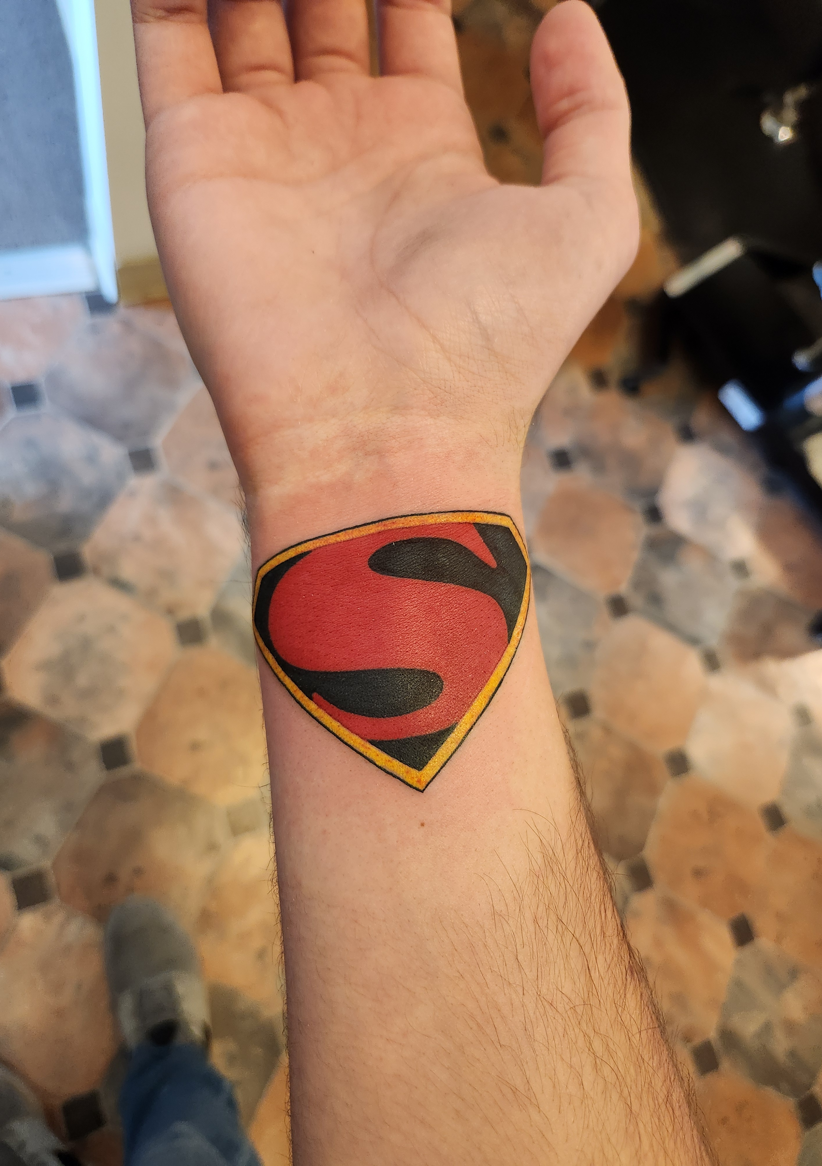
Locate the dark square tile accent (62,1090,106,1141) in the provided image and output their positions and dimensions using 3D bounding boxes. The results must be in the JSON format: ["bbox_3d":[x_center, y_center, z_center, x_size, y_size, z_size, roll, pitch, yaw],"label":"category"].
[{"bbox_3d":[-0.411,0.668,0.972,0.040,0.010,0.040,-15,79,-19],"label":"dark square tile accent"}]

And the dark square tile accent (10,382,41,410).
[{"bbox_3d":[-0.612,-0.299,1.246,0.041,0.010,0.041,-15,79,-19],"label":"dark square tile accent"}]

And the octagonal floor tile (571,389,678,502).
[{"bbox_3d":[0.404,-0.260,1.468,0.193,0.010,0.193,30,69,-6],"label":"octagonal floor tile"}]

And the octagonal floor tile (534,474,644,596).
[{"bbox_3d":[0.318,-0.094,1.396,0.193,0.010,0.193,30,69,-6],"label":"octagonal floor tile"}]

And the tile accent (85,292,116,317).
[{"bbox_3d":[-0.503,-0.454,1.270,0.040,0.010,0.040,-15,79,-19],"label":"tile accent"}]

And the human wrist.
[{"bbox_3d":[-0.006,-0.021,0.184,0.064,0.043,0.036,-5,78,-4],"label":"human wrist"}]

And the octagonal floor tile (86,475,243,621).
[{"bbox_3d":[-0.372,-0.058,1.192,0.193,0.010,0.193,30,69,-6],"label":"octagonal floor tile"}]

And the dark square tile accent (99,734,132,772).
[{"bbox_3d":[-0.426,0.246,1.120,0.037,0.010,0.037,-15,79,-19],"label":"dark square tile accent"}]

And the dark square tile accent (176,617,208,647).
[{"bbox_3d":[-0.338,0.075,1.194,0.037,0.010,0.037,-15,79,-19],"label":"dark square tile accent"}]

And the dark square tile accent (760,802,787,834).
[{"bbox_3d":[0.622,0.403,1.337,0.040,0.010,0.040,-15,79,-19],"label":"dark square tile accent"}]

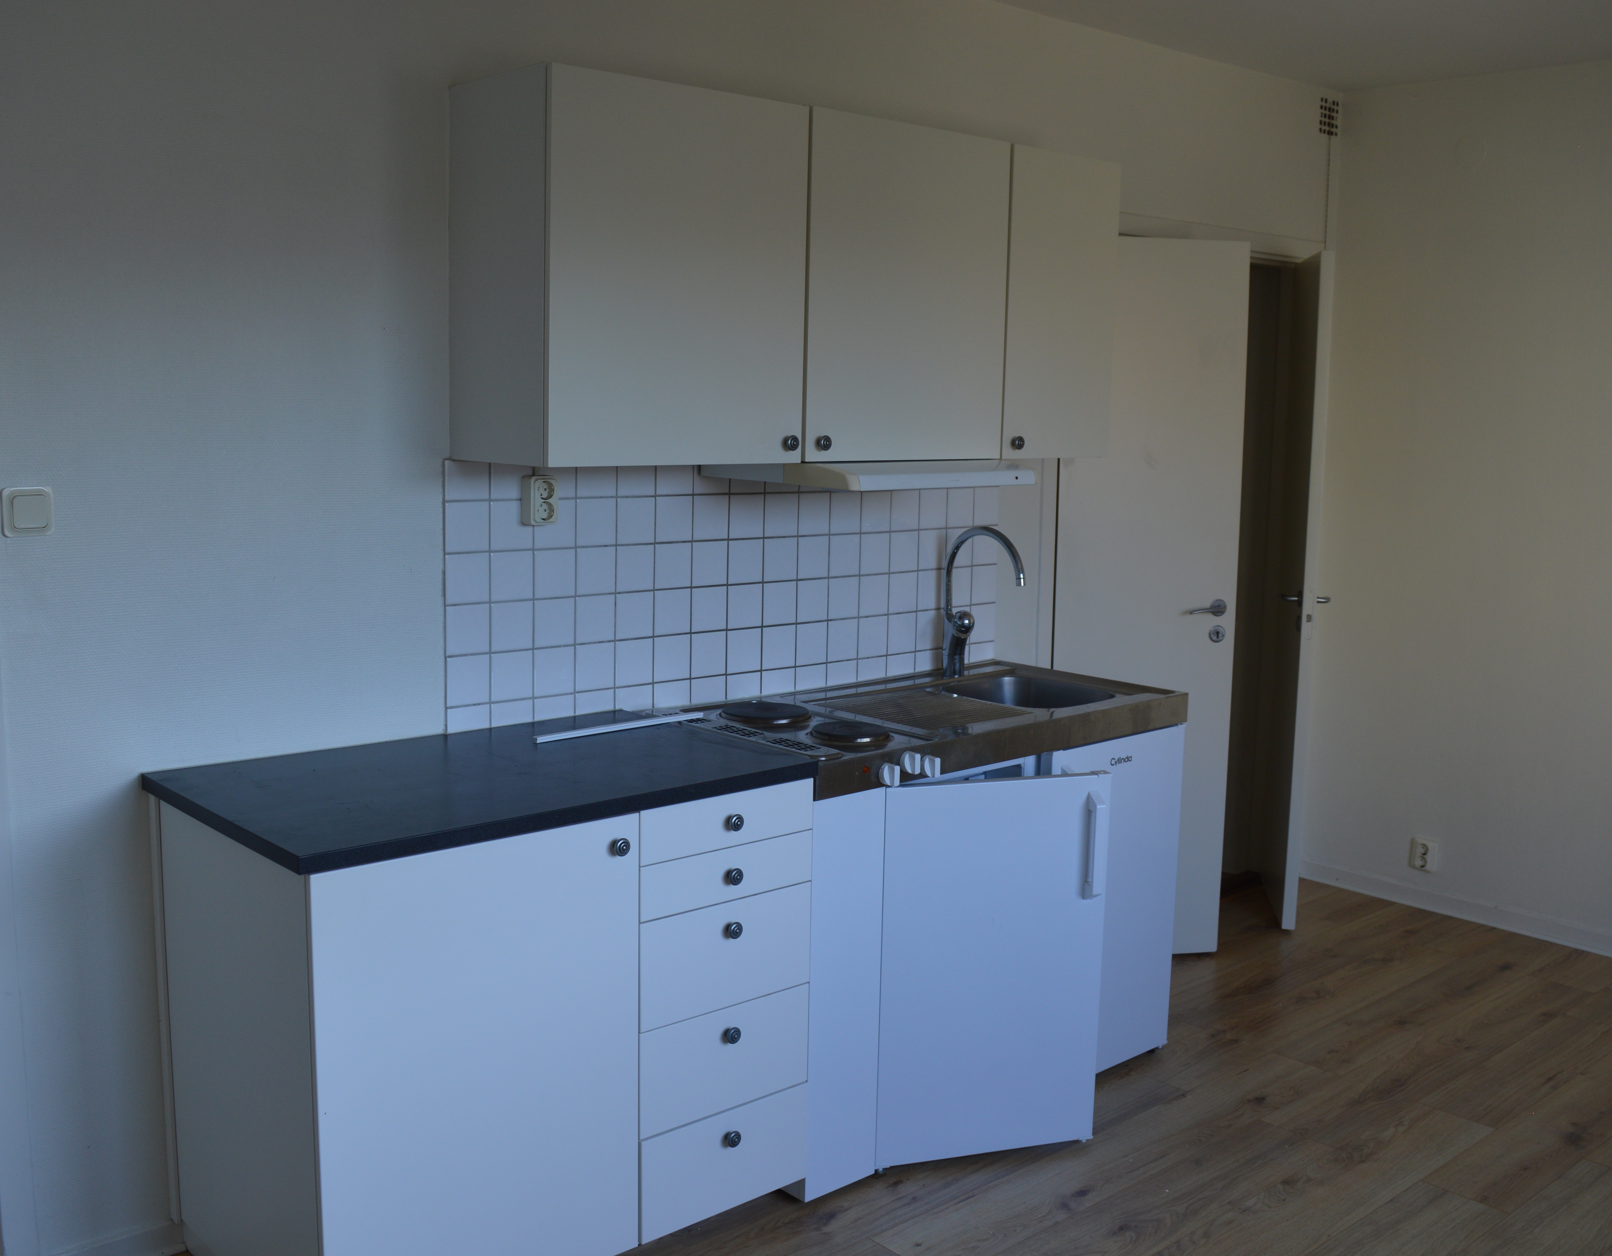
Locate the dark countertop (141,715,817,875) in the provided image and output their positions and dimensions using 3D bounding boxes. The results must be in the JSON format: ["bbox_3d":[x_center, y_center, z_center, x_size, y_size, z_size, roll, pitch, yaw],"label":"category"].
[{"bbox_3d":[-0.562,0.267,2.816,0.997,0.028,0.642,-6,10,-41],"label":"dark countertop"}]

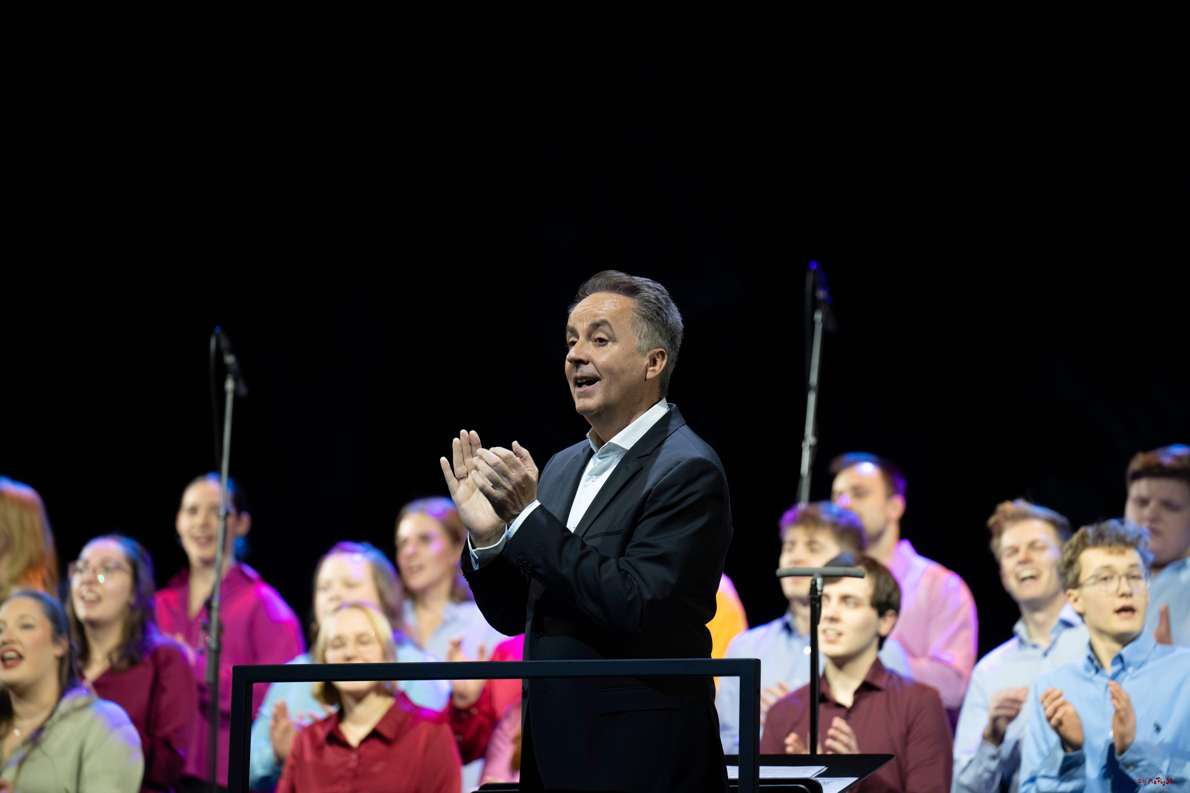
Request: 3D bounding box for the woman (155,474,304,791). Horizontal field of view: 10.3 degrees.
[{"bbox_3d":[-0.939,1.028,16.118,0.480,1.680,0.400,-1,-2,24],"label":"woman"}]

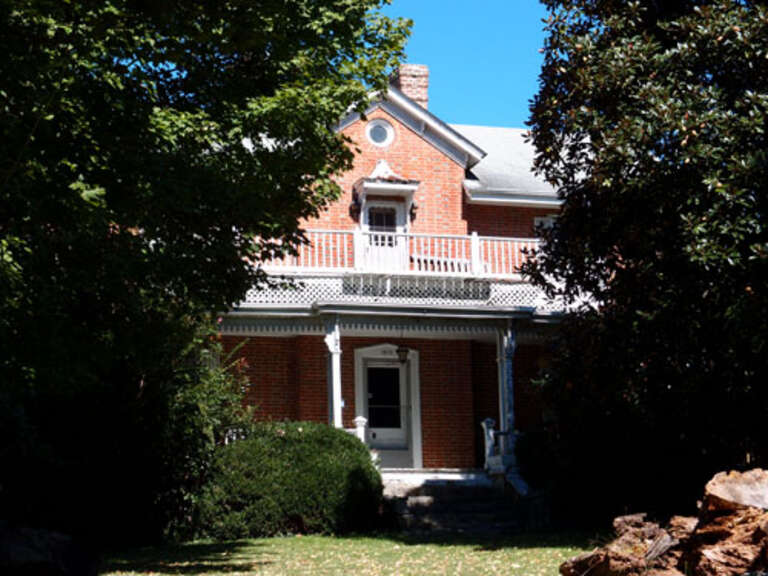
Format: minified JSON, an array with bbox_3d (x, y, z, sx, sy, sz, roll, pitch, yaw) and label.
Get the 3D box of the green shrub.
[{"bbox_3d":[-1.621,3.285,29.300,3.100,2.000,2.600,2,-13,-15],"label":"green shrub"}]

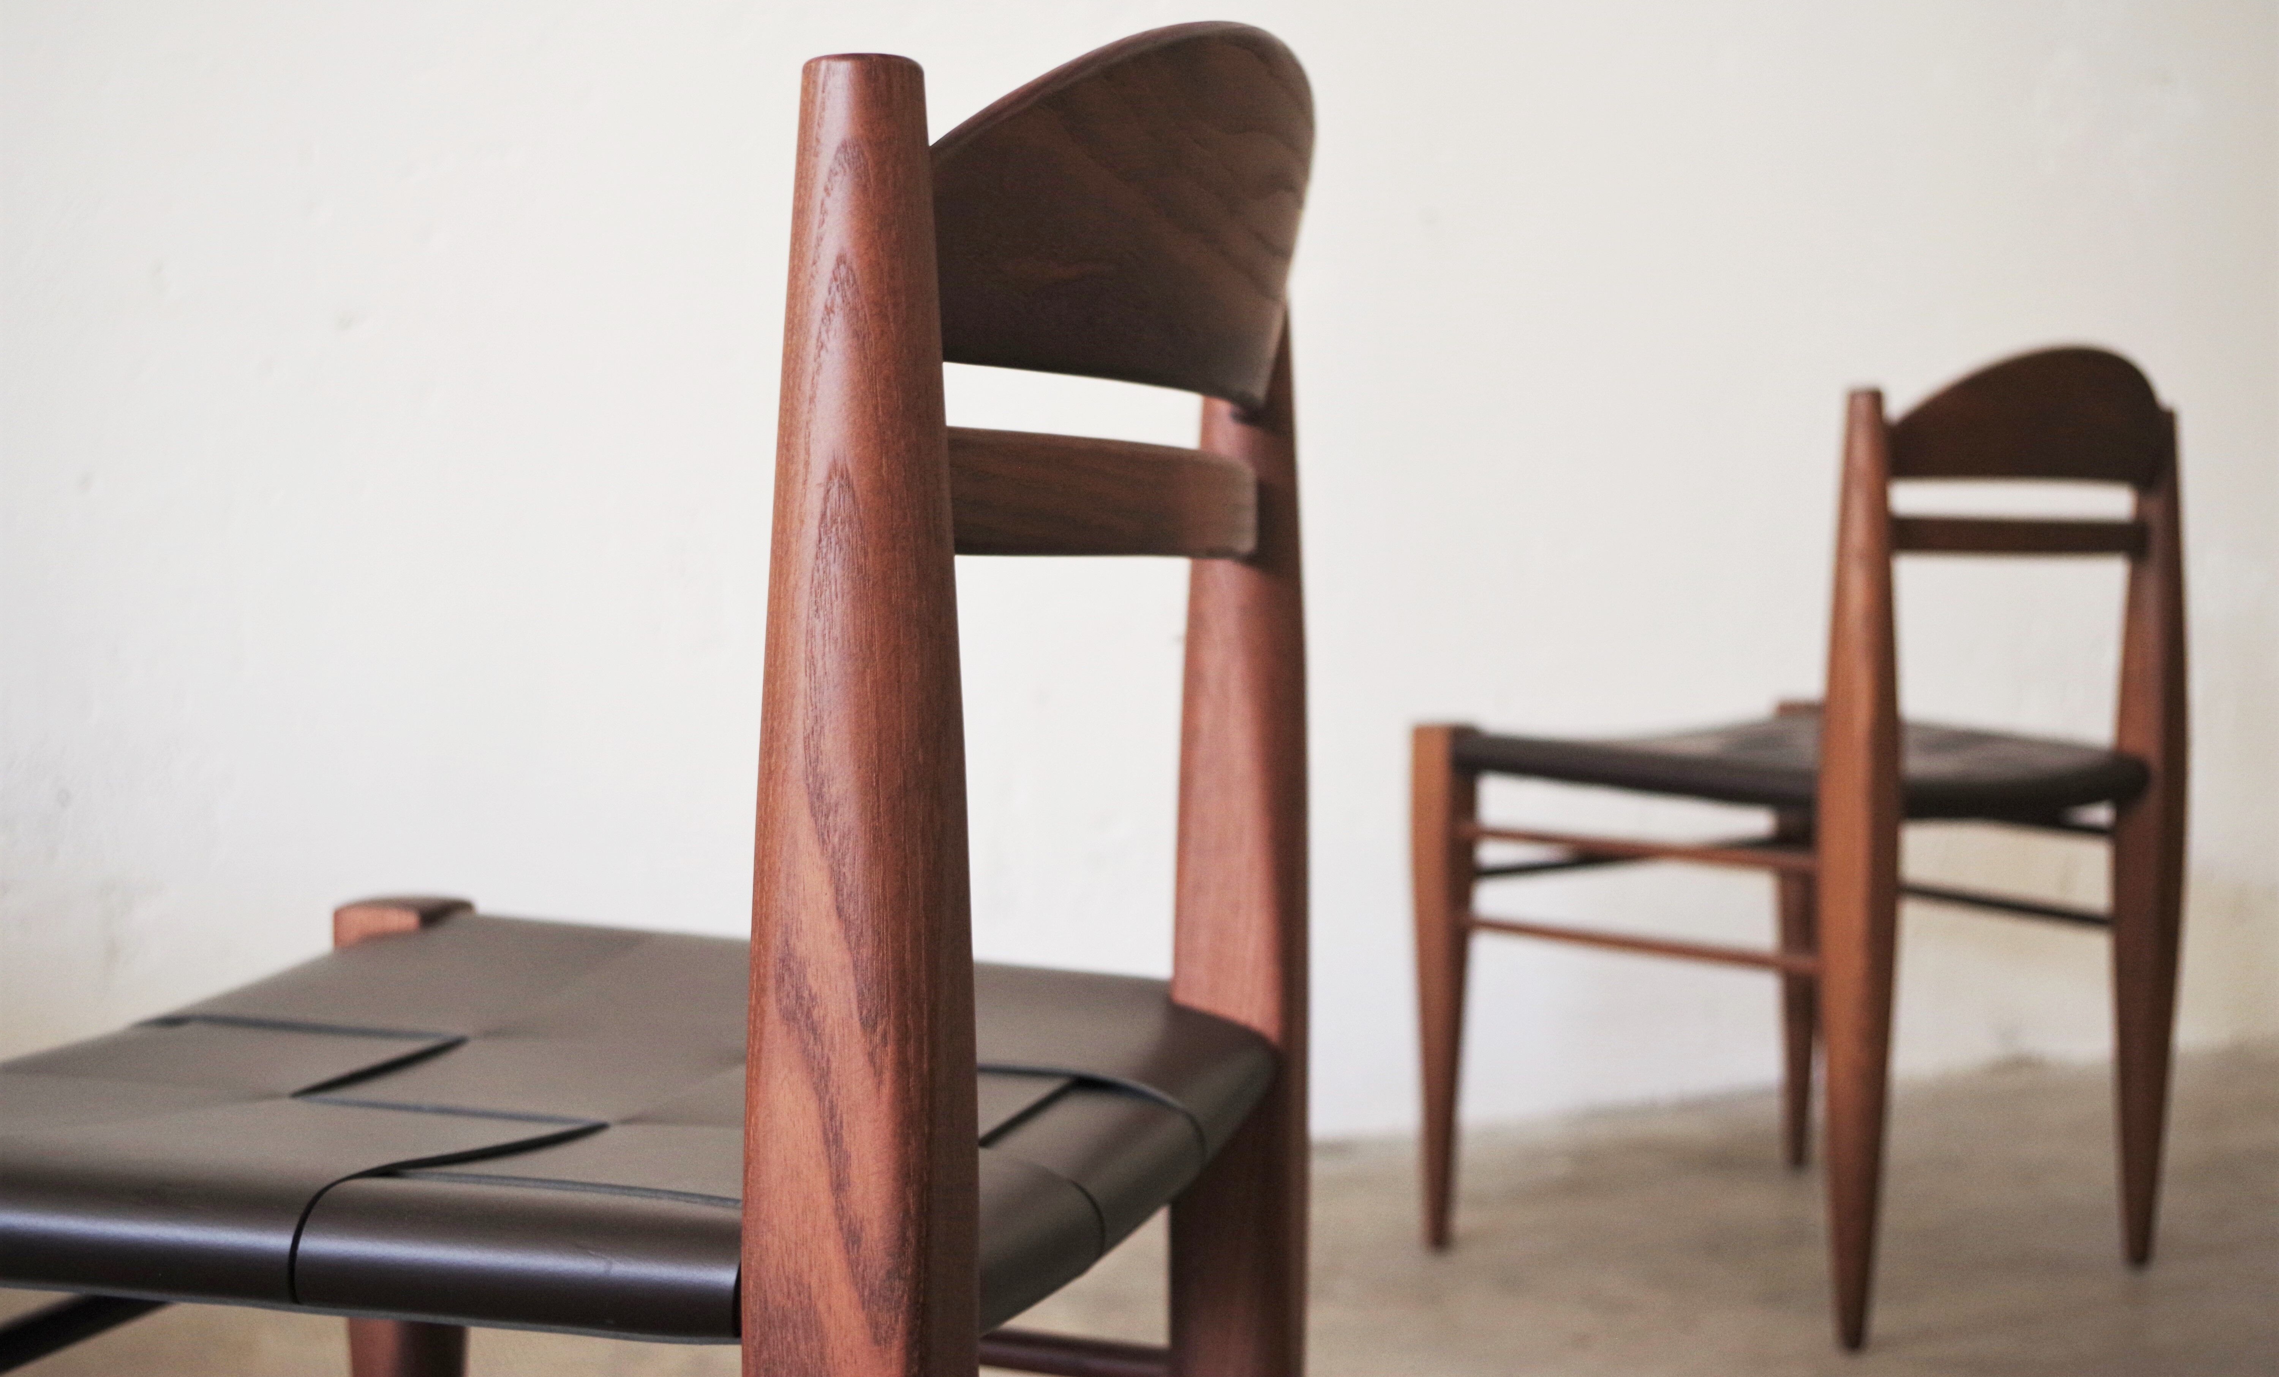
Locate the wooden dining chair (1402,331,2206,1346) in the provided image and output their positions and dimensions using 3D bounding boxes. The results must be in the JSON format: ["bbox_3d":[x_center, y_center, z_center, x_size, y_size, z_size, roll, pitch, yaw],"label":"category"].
[{"bbox_3d":[0.593,0.108,2.295,0.530,0.771,0.467,-2,4,-37],"label":"wooden dining chair"}]

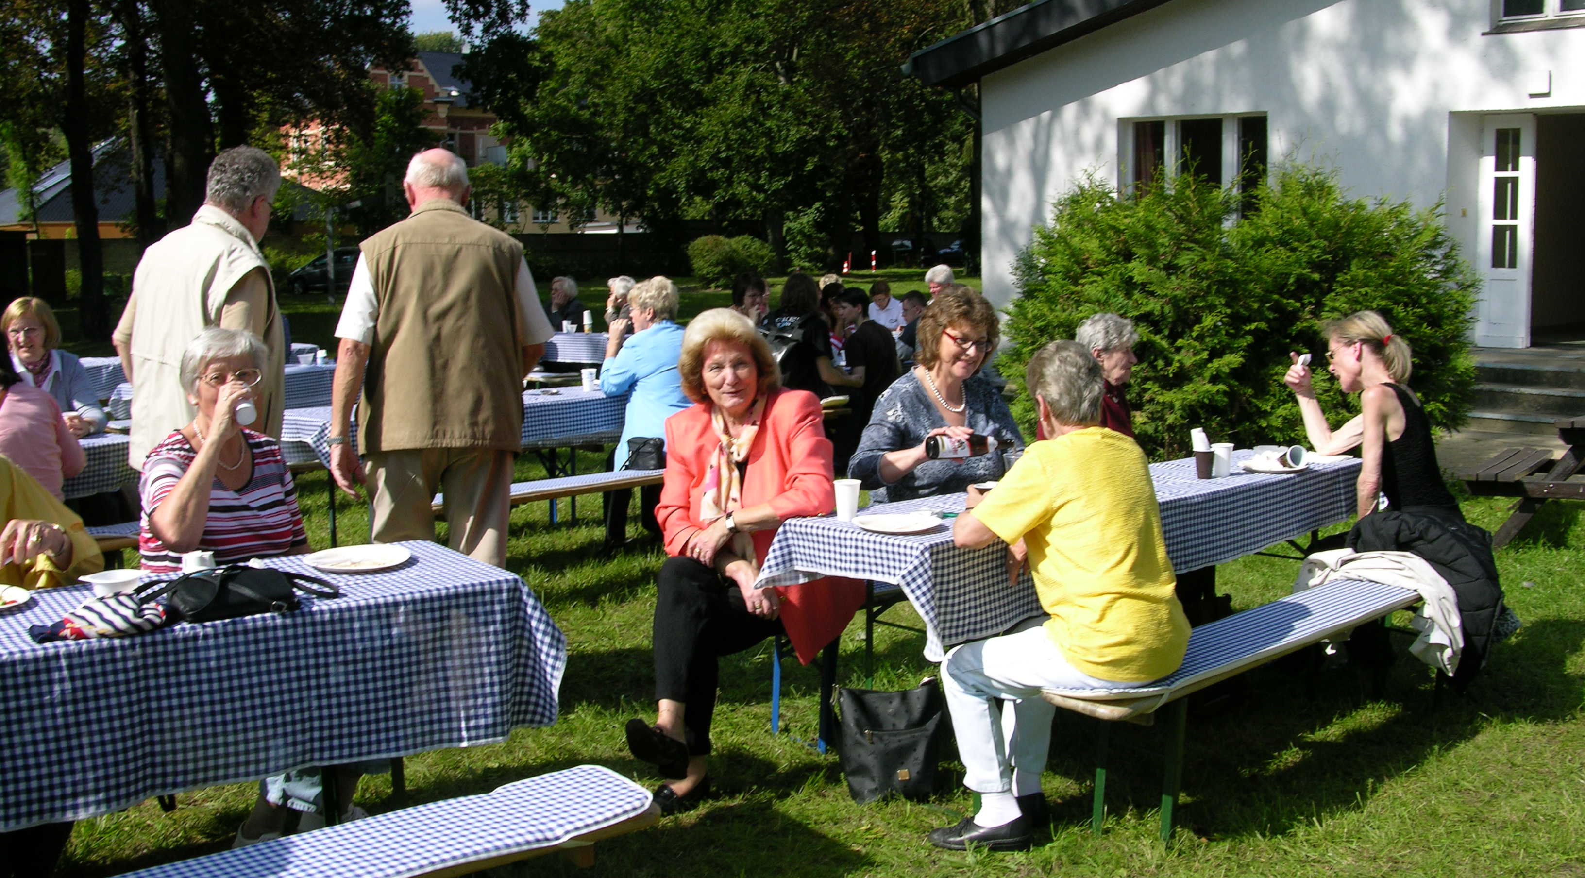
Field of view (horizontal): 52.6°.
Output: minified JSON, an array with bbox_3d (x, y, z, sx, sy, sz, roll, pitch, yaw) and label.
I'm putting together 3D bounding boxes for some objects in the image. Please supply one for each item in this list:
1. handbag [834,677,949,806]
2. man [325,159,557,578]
[{"bbox_3d":[0.280,0.799,4.302,0.290,0.320,0.150,1,7,9],"label":"handbag"},{"bbox_3d":[-1.050,0.027,4.882,0.640,1.790,0.360,-1,6,-9],"label":"man"}]

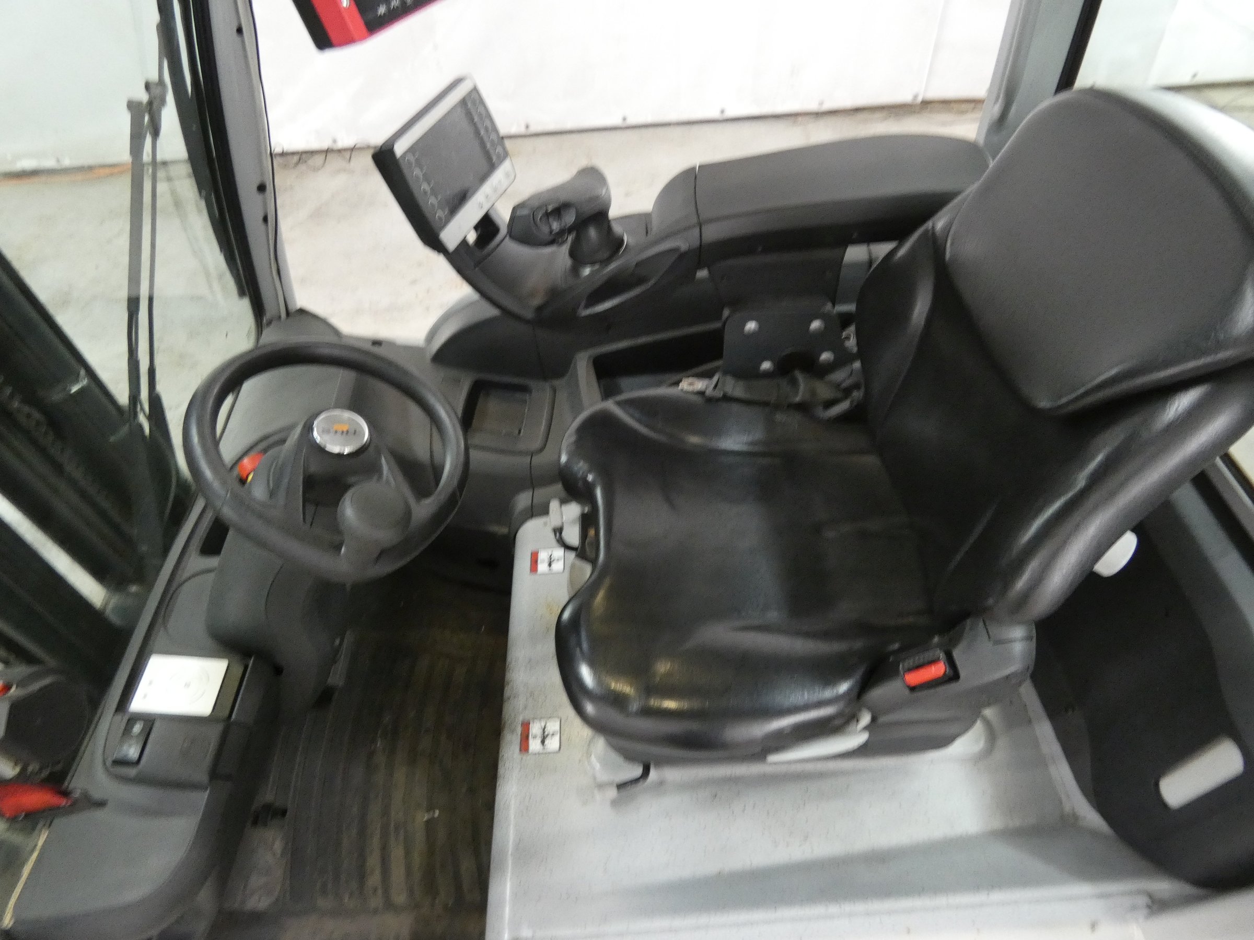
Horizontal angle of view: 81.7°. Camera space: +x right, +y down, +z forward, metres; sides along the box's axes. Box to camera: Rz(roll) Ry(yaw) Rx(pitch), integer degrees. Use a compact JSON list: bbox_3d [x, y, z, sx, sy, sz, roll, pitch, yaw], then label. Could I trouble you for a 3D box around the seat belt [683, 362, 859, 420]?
[{"bbox_3d":[0.194,-0.110,1.000,0.245,0.055,0.055,-2,48,-2],"label":"seat belt"}]

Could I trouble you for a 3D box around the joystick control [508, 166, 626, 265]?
[{"bbox_3d":[-0.074,-0.328,0.935,0.138,0.100,0.065,-4,48,0],"label":"joystick control"}]

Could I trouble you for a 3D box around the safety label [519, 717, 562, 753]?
[{"bbox_3d":[-0.112,0.346,0.941,0.051,0.002,0.043,-4,48,0],"label":"safety label"}]

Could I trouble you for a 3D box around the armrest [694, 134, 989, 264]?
[{"bbox_3d":[0.266,-0.346,0.925,0.365,0.080,0.120,-6,48,3],"label":"armrest"}]

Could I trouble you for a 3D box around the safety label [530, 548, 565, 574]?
[{"bbox_3d":[-0.123,0.142,1.125,0.051,0.002,0.043,-4,48,0],"label":"safety label"}]

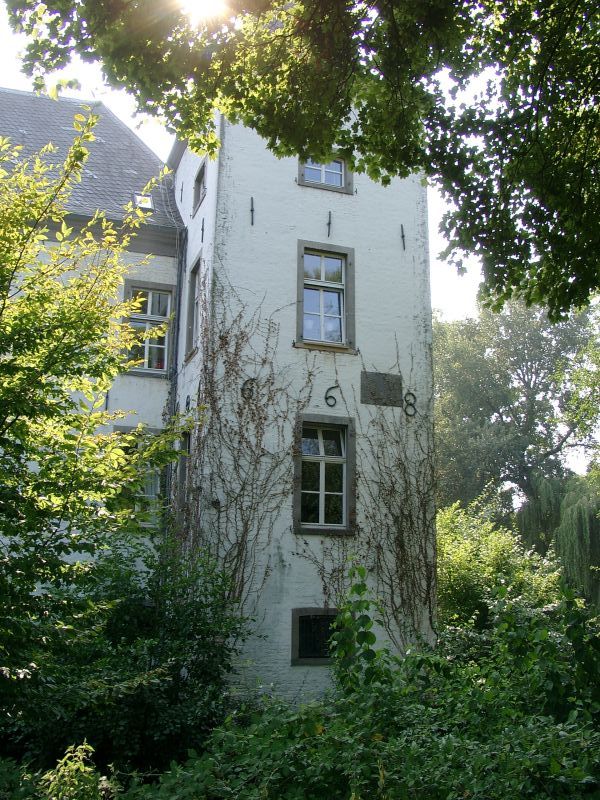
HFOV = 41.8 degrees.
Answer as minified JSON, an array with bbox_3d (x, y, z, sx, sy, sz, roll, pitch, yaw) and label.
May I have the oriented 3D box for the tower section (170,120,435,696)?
[{"bbox_3d":[-0.333,-0.080,18.856,5.091,13.320,5.076,6,-14,-20],"label":"tower section"}]

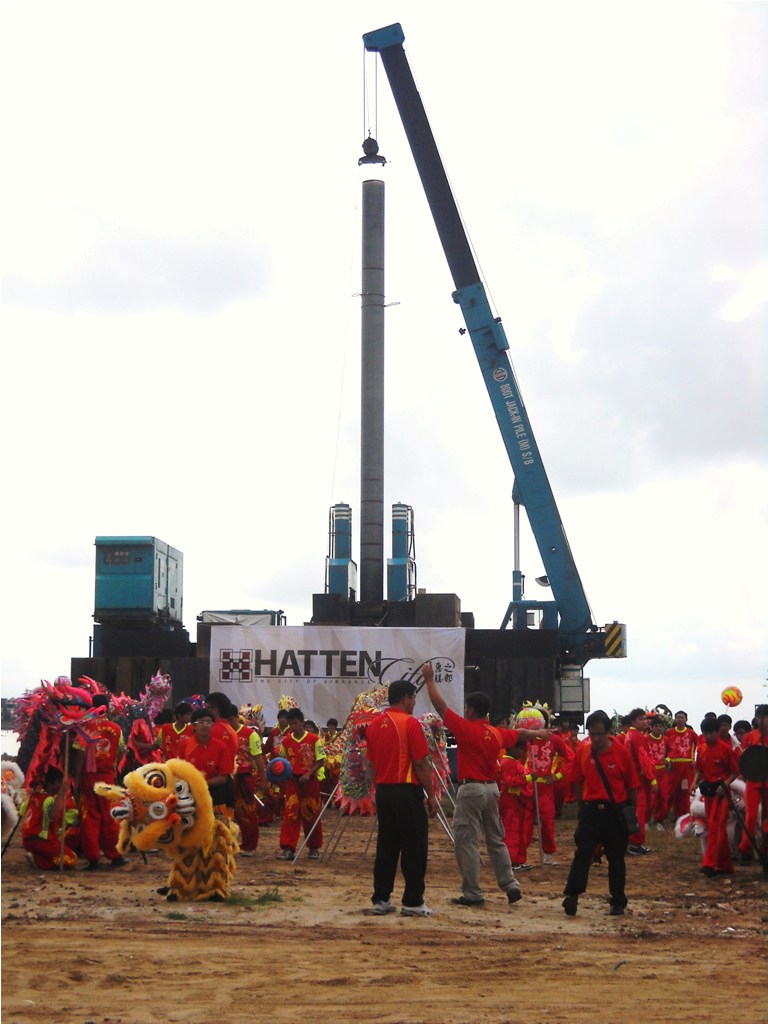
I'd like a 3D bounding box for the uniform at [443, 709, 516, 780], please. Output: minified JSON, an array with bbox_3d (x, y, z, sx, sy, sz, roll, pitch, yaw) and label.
[{"bbox_3d":[0.741,1.798,14.893,0.550,0.560,0.340,2,-6,-15],"label":"uniform"}]

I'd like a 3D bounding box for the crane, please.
[{"bbox_3d":[2.795,-4.110,48.737,6.402,16.022,2.200,-1,-6,8],"label":"crane"}]

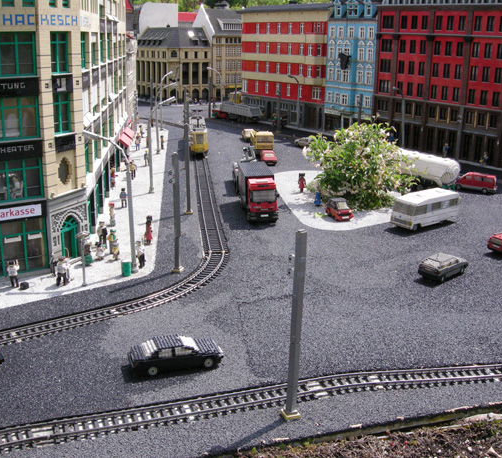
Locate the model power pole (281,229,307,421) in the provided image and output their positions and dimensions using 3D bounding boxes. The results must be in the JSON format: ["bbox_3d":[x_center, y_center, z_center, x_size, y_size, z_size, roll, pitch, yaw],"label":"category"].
[{"bbox_3d":[0.091,0.212,1.370,0.035,0.437,0.039,-7,19,-24],"label":"model power pole"}]

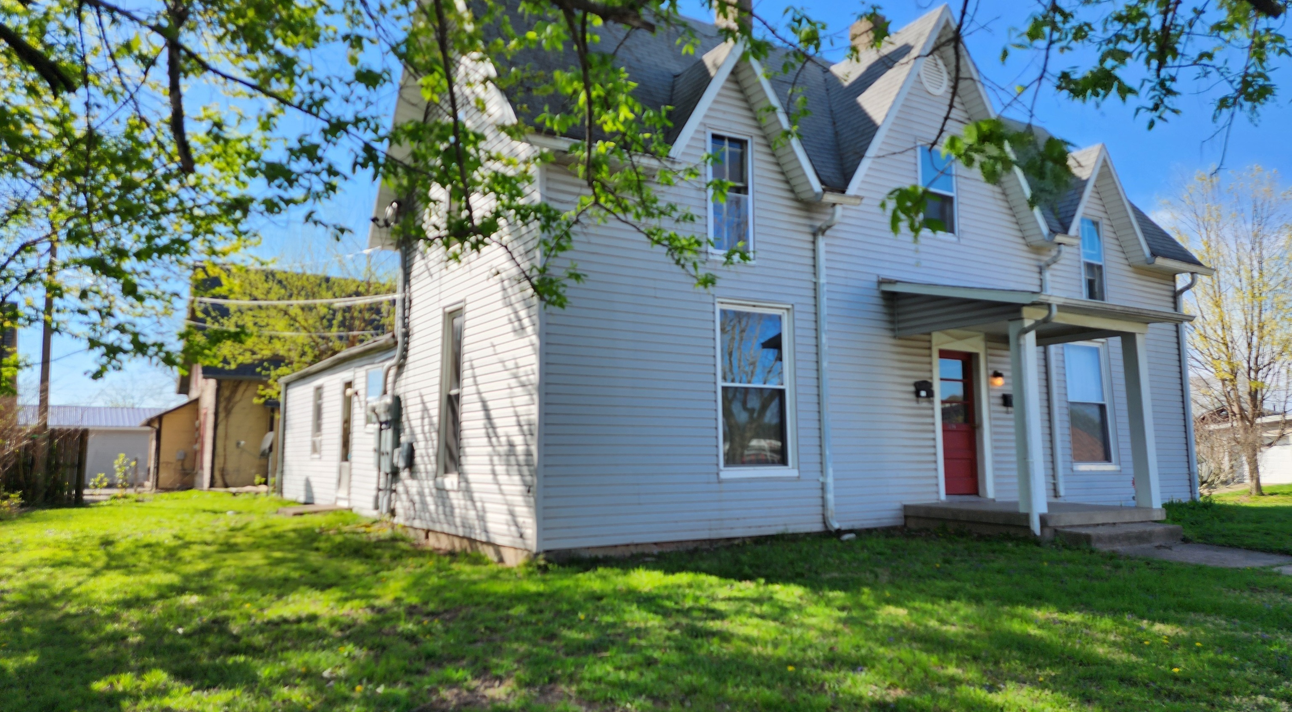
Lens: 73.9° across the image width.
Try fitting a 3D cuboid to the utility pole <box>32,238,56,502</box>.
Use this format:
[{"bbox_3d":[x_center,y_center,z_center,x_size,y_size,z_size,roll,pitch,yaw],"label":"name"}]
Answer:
[{"bbox_3d":[-14.529,-0.300,20.888,0.240,7.600,0.240,4,-8,-32],"label":"utility pole"}]

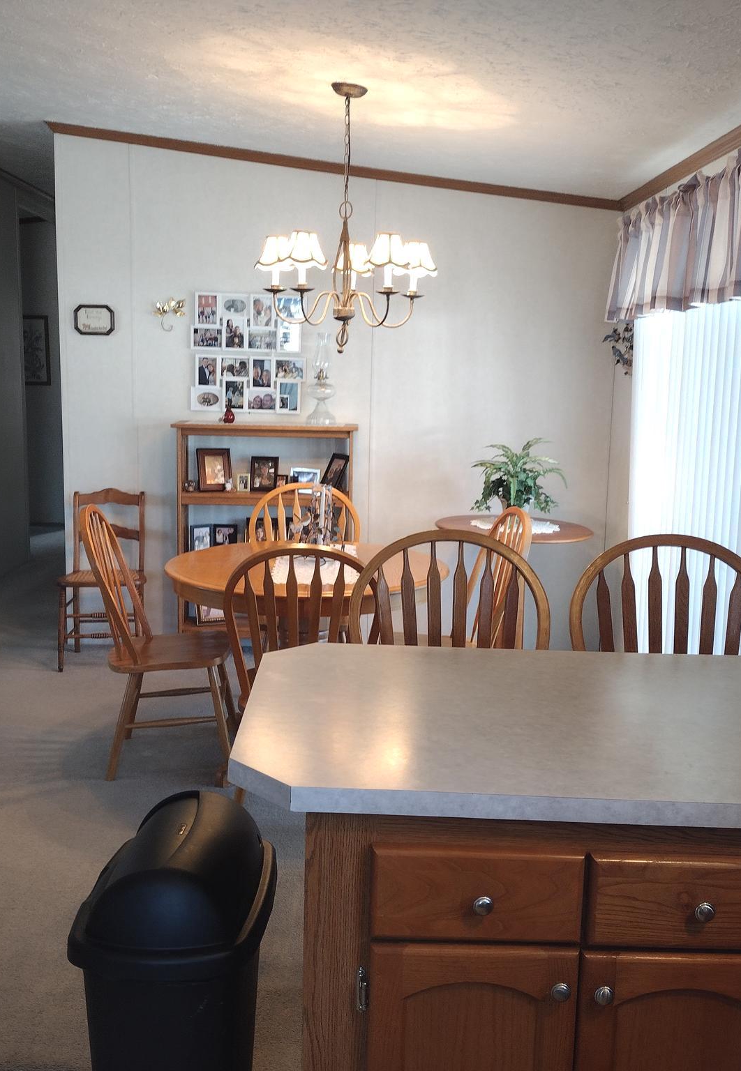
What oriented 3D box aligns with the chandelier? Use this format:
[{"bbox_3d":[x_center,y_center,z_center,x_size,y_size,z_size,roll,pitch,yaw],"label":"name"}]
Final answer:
[{"bbox_3d":[-0.092,-1.150,4.094,0.670,0.955,0.670,1,8,-1],"label":"chandelier"}]

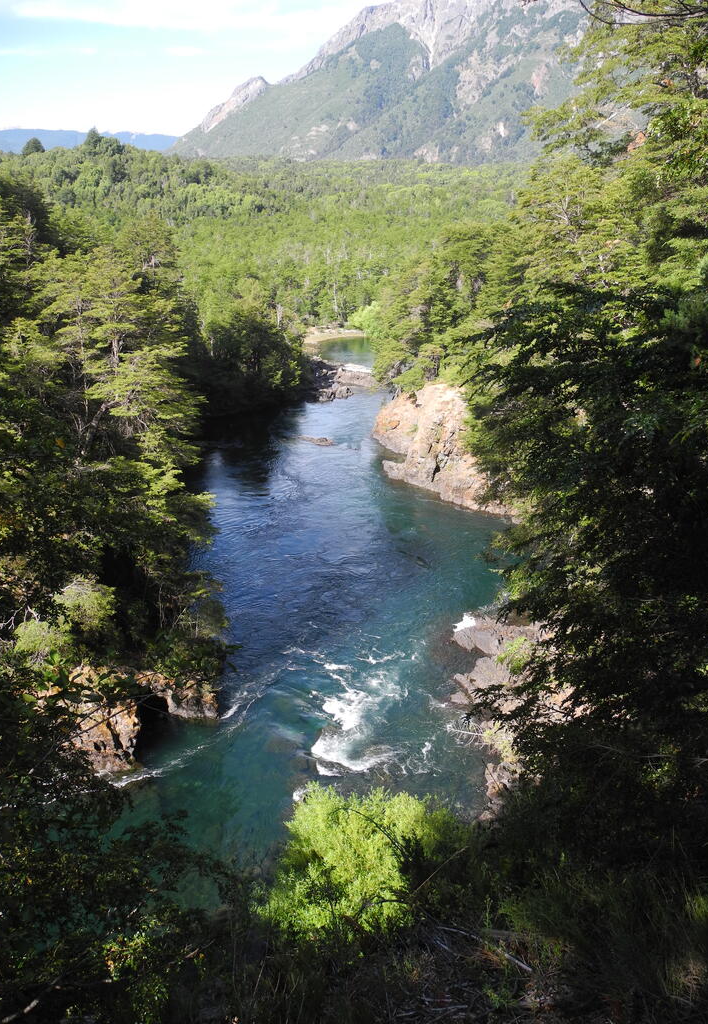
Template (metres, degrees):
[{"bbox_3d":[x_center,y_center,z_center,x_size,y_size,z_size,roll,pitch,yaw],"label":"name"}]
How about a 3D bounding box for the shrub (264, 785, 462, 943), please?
[{"bbox_3d":[0.110,4.080,9.600,2.250,1.600,1.750,0,23,0],"label":"shrub"}]

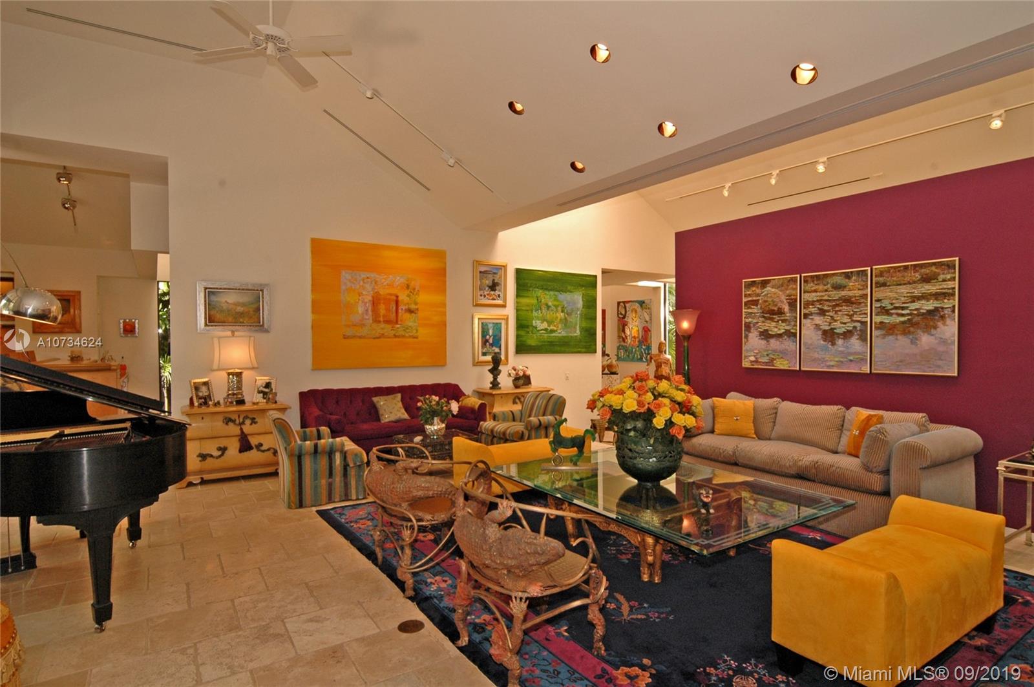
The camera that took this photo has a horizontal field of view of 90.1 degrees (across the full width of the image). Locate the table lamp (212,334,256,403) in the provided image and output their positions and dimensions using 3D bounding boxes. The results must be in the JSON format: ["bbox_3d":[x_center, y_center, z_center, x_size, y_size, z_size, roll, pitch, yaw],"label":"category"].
[{"bbox_3d":[-3.159,0.278,5.769,0.440,0.799,0.320,0,0,-32],"label":"table lamp"}]

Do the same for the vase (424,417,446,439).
[{"bbox_3d":[-0.907,0.938,5.709,0.245,0.215,0.245,0,1,0],"label":"vase"}]

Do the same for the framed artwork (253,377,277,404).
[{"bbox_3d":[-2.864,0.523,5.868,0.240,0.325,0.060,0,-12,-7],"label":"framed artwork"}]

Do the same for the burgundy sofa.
[{"bbox_3d":[-1.514,1.019,6.490,2.160,0.890,0.800,0,0,-32],"label":"burgundy sofa"}]

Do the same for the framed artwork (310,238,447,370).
[{"bbox_3d":[-1.803,-0.502,6.978,1.851,1.660,0.040,0,1,-33],"label":"framed artwork"}]

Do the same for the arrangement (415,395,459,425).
[{"bbox_3d":[-0.883,0.731,5.701,0.460,0.330,0.420,0,1,0],"label":"arrangement"}]

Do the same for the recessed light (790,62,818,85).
[{"bbox_3d":[1.845,-1.745,3.304,0.162,0.070,0.162,33,-17,-29],"label":"recessed light"}]

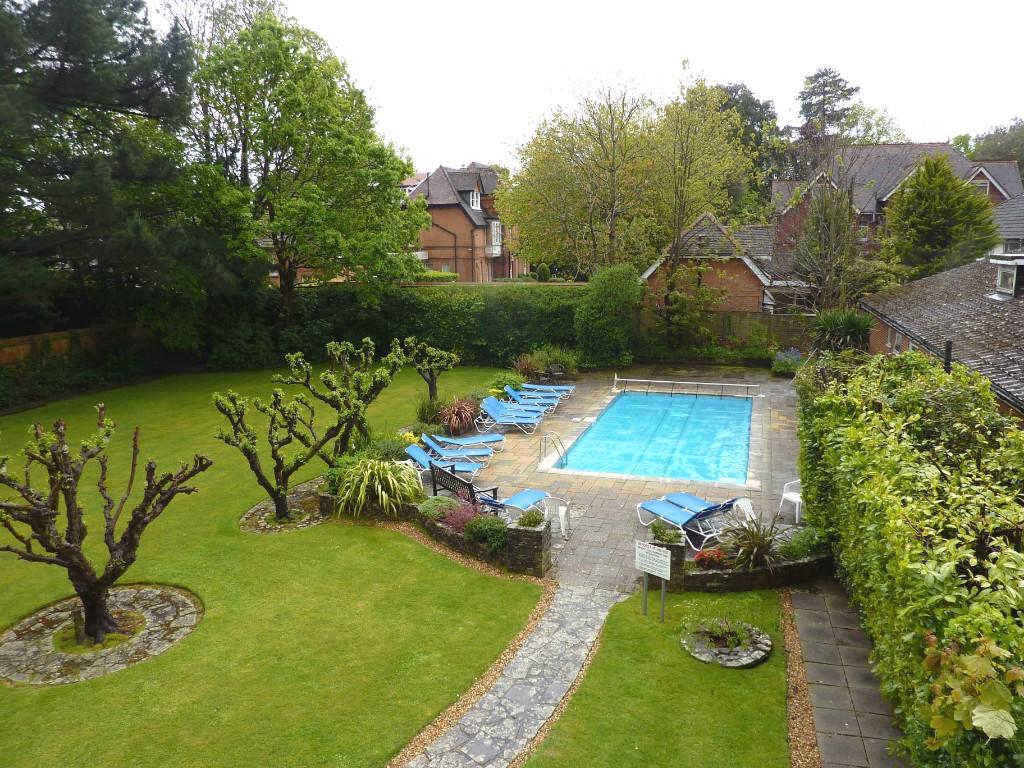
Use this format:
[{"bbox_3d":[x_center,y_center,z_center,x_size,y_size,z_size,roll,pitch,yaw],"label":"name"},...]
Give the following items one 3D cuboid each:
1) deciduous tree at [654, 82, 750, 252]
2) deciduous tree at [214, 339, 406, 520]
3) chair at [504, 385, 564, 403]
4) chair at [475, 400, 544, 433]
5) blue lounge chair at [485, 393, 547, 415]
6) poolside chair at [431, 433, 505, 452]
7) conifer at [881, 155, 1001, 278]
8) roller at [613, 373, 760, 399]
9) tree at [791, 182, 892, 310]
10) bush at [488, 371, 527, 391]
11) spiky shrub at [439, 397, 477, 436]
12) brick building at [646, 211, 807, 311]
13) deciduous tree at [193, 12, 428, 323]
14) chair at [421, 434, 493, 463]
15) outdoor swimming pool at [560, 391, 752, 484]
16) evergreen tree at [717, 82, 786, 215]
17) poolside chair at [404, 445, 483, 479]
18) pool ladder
[{"bbox_3d":[8.235,-6.934,32.575,4.200,11.900,4.200,3,12,18],"label":"deciduous tree"},{"bbox_3d":[-4.278,0.831,15.707,3.850,3.607,3.200,-4,11,-15],"label":"deciduous tree"},{"bbox_3d":[0.574,0.511,24.279,1.880,0.800,0.630,1,11,10],"label":"chair"},{"bbox_3d":[-0.109,0.957,21.761,1.900,0.800,0.680,2,11,12],"label":"chair"},{"bbox_3d":[0.276,0.592,23.891,1.800,0.680,0.680,2,11,13],"label":"blue lounge chair"},{"bbox_3d":[-1.141,1.573,19.735,1.880,0.550,0.630,-4,12,-15],"label":"poolside chair"},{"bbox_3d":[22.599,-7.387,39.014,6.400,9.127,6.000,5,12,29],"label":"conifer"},{"bbox_3d":[6.239,0.082,26.525,5.276,0.560,0.500,2,11,13],"label":"roller"},{"bbox_3d":[16.041,-6.277,36.010,4.900,6.861,4.300,4,12,23],"label":"tree"},{"bbox_3d":[-0.200,-0.026,26.900,1.450,0.907,1.300,-1,11,0],"label":"bush"},{"bbox_3d":[-1.508,0.978,21.253,1.080,0.980,1.020,-1,11,0],"label":"spiky shrub"},{"bbox_3d":[11.440,-5.685,39.596,8.000,6.600,8.000,3,12,18],"label":"brick building"},{"bbox_3d":[-9.373,-8.185,32.974,10.600,14.800,10.600,-4,12,-15],"label":"deciduous tree"},{"bbox_3d":[-1.411,1.641,18.457,1.850,0.730,0.660,-2,11,-5],"label":"chair"},{"bbox_3d":[4.689,1.508,21.921,4.550,0.500,9.900,3,11,18],"label":"outdoor swimming pool"},{"bbox_3d":[20.514,-15.726,62.204,7.500,18.000,7.000,-1,11,0],"label":"evergreen tree"},{"bbox_3d":[-1.671,1.896,17.570,1.880,0.780,0.630,2,12,14],"label":"poolside chair"},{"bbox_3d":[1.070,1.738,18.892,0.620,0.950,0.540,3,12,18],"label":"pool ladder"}]

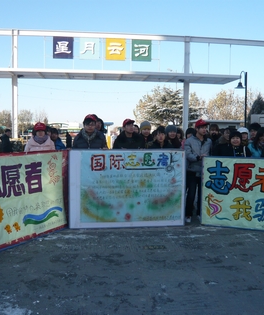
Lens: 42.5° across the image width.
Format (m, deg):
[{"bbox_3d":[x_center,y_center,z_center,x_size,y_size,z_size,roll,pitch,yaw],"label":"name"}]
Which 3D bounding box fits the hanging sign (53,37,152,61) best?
[{"bbox_3d":[-1.811,-6.676,21.000,6.100,1.370,0.120,0,3,-4],"label":"hanging sign"}]

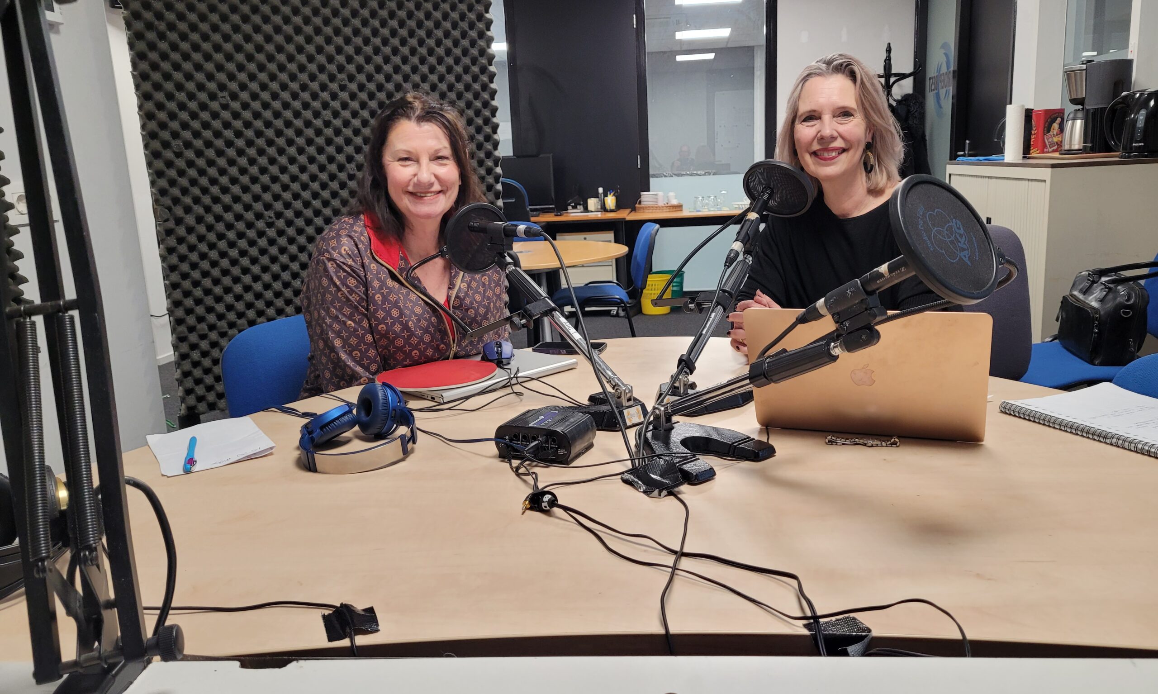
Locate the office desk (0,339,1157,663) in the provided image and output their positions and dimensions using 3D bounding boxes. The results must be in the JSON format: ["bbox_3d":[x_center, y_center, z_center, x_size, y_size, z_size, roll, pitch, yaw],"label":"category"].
[{"bbox_3d":[0.022,0.487,1.405,1.950,0.740,1.330,-3,12,0],"label":"office desk"}]

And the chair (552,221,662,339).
[{"bbox_3d":[0.138,-0.227,4.618,0.560,0.830,0.500,-4,12,-6],"label":"chair"}]

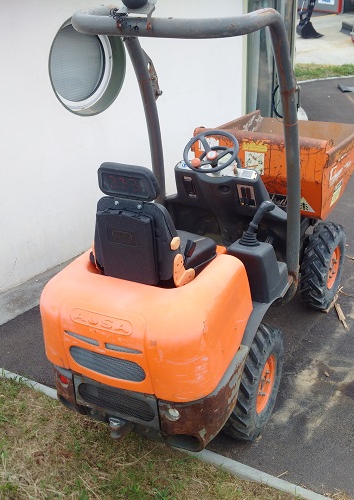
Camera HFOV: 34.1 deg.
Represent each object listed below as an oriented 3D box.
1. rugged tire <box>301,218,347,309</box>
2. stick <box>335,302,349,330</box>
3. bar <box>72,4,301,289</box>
[{"bbox_3d":[1.157,0.125,4.542,0.190,0.670,0.670,13,31,28],"label":"rugged tire"},{"bbox_3d":[1.280,0.515,4.485,0.030,0.015,0.388,-2,27,0],"label":"stick"},{"bbox_3d":[0.168,-0.470,3.526,1.035,1.870,0.980,11,30,24],"label":"bar"}]

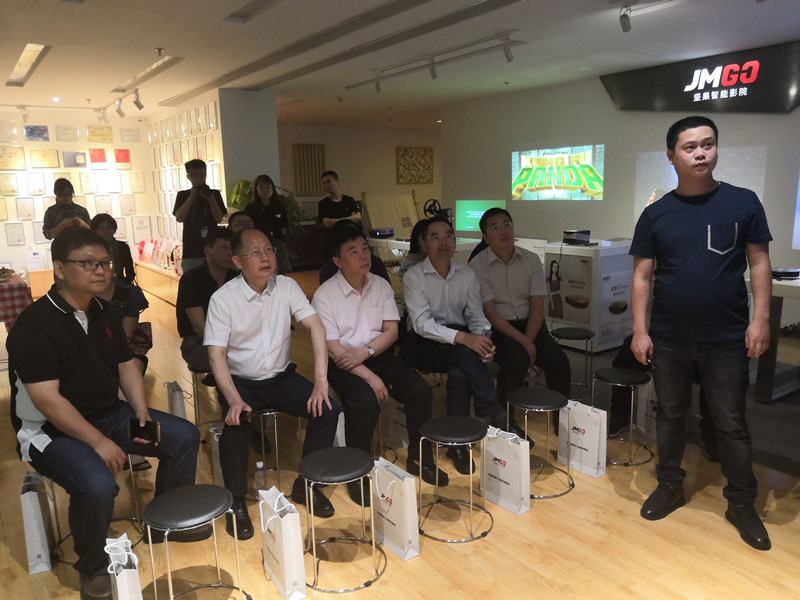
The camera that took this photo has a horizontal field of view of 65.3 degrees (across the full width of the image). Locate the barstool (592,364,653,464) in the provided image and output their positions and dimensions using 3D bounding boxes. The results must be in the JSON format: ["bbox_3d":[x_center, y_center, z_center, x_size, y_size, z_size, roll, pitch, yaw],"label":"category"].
[{"bbox_3d":[1.224,0.637,3.461,0.360,0.450,0.360,-2,11,0],"label":"barstool"}]

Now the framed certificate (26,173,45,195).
[{"bbox_3d":[-5.339,-1.699,9.168,0.217,0.309,0.030,-10,14,-36],"label":"framed certificate"}]

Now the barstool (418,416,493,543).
[{"bbox_3d":[0.238,0.778,2.776,0.360,0.452,0.360,-1,11,0],"label":"barstool"}]

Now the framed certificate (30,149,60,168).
[{"bbox_3d":[-5.220,-2.072,9.197,0.366,0.258,0.030,-10,14,-36],"label":"framed certificate"}]

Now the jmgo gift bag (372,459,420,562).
[{"bbox_3d":[-0.018,0.884,2.657,0.078,0.355,0.219,-10,13,-35],"label":"jmgo gift bag"}]

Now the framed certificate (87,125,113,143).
[{"bbox_3d":[-4.431,-2.450,9.247,0.320,0.235,0.025,-9,13,-33],"label":"framed certificate"}]

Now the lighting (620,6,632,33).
[{"bbox_3d":[1.527,-1.891,4.206,0.090,0.170,0.080,-9,13,-34],"label":"lighting"}]

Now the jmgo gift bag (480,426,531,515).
[{"bbox_3d":[0.497,0.793,2.942,0.090,0.350,0.245,-9,13,-37],"label":"jmgo gift bag"}]

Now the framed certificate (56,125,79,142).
[{"bbox_3d":[-4.796,-2.393,9.011,0.300,0.200,0.025,-9,13,-33],"label":"framed certificate"}]

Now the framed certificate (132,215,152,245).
[{"bbox_3d":[-4.178,-1.128,10.117,0.287,0.434,0.025,-9,13,-34],"label":"framed certificate"}]

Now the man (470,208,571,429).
[{"bbox_3d":[0.761,0.122,3.707,0.490,1.320,0.800,-6,11,-19],"label":"man"}]

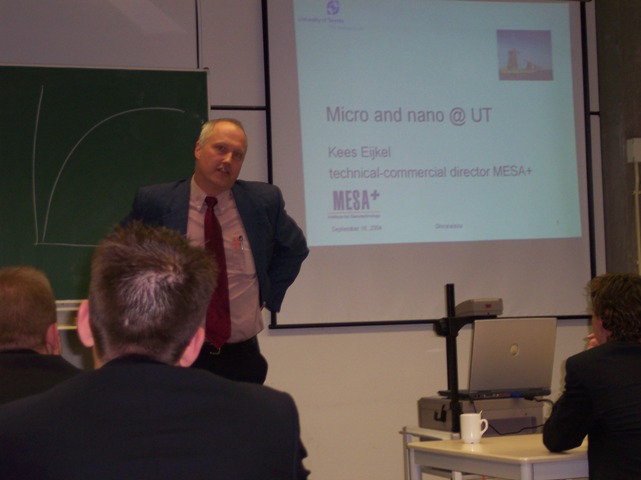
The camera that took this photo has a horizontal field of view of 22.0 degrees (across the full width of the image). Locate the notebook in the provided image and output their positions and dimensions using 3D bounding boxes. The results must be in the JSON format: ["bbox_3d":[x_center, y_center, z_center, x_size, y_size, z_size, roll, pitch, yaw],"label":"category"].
[{"bbox_3d":[0.637,0.428,5.940,0.322,0.278,0.325,-1,-3,-21],"label":"notebook"}]

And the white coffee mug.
[{"bbox_3d":[0.505,0.620,5.400,0.091,0.095,0.069,-2,-3,5],"label":"white coffee mug"}]

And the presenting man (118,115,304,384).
[{"bbox_3d":[-0.325,0.511,5.223,0.620,1.800,0.350,-2,-3,-8],"label":"presenting man"}]

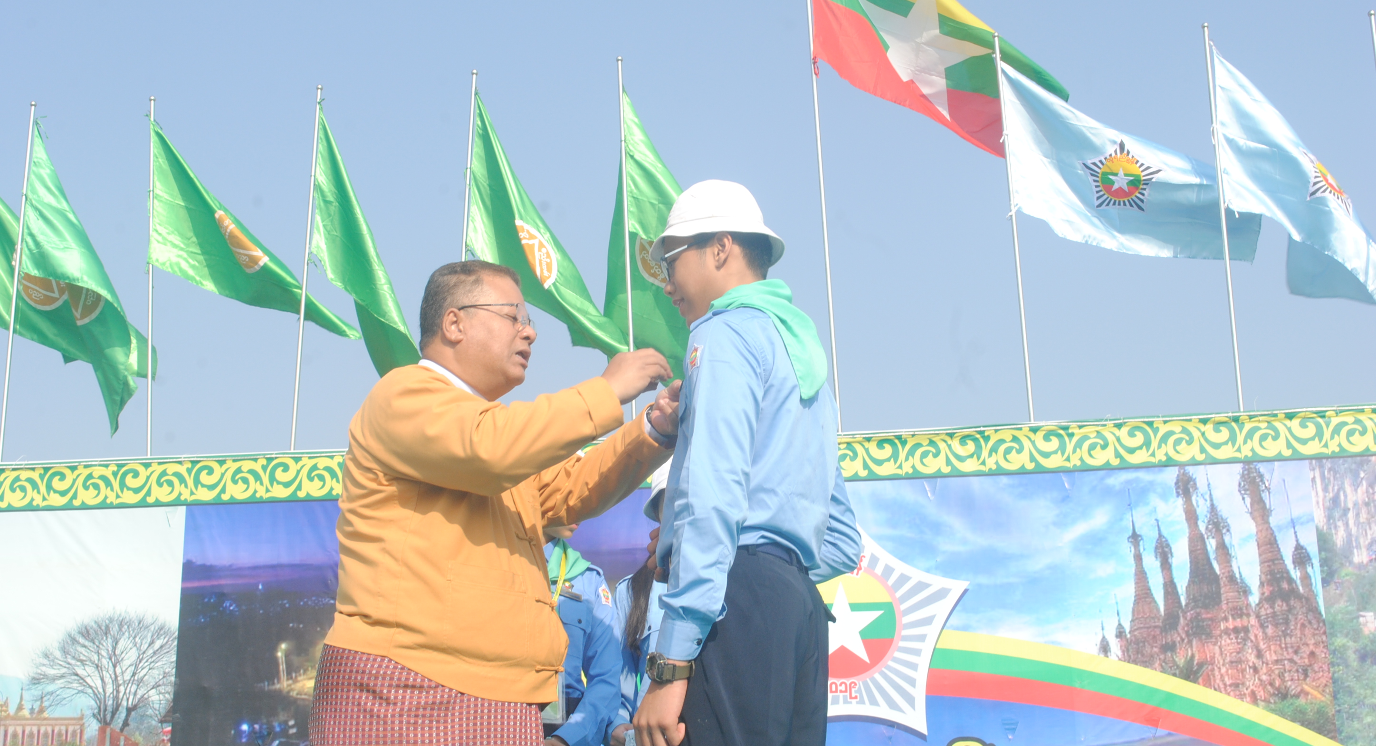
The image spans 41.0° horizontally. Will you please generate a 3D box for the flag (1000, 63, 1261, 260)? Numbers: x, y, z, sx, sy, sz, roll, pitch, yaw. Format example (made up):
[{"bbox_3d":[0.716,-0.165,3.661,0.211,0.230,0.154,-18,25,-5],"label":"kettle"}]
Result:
[{"bbox_3d":[2.493,-1.195,10.374,1.420,1.020,0.350,2,-15,-11],"label":"flag"}]

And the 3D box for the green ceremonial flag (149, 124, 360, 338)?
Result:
[{"bbox_3d":[-2.565,-0.840,10.884,1.150,1.200,0.350,2,-15,-11],"label":"green ceremonial flag"}]

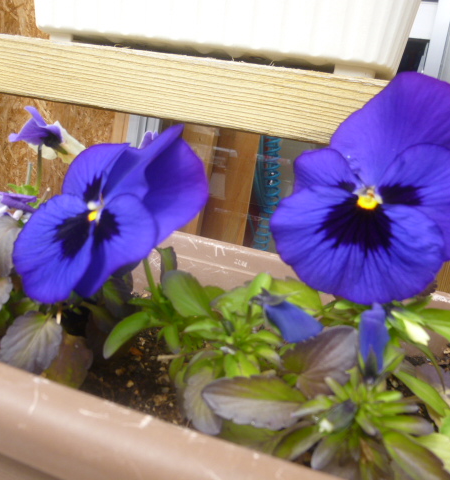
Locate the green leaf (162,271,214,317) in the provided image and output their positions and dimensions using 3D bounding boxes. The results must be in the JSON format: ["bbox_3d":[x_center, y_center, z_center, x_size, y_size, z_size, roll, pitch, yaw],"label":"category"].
[{"bbox_3d":[-0.017,0.025,0.215,0.018,0.028,0.008,-25,-12,-13],"label":"green leaf"}]

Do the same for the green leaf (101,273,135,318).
[{"bbox_3d":[-0.052,0.026,0.225,0.016,0.022,0.009,-3,-12,-13],"label":"green leaf"}]

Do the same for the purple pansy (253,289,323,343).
[{"bbox_3d":[0.026,0.031,0.190,0.028,0.017,0.015,31,20,27],"label":"purple pansy"}]

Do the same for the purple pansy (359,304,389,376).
[{"bbox_3d":[0.053,0.036,0.165,0.011,0.025,0.011,0,6,0],"label":"purple pansy"}]

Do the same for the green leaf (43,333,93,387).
[{"bbox_3d":[-0.057,0.044,0.168,0.019,0.021,0.008,-4,-18,-7],"label":"green leaf"}]

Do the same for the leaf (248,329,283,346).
[{"bbox_3d":[0.017,0.041,0.195,0.009,0.007,0.012,-2,17,-40],"label":"leaf"}]

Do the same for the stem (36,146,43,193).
[{"bbox_3d":[-0.112,-0.043,0.280,0.003,0.028,0.003,9,10,0],"label":"stem"}]

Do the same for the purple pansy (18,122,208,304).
[{"bbox_3d":[-0.048,-0.011,0.193,0.073,0.068,0.036,22,9,23],"label":"purple pansy"}]

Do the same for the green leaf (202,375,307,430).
[{"bbox_3d":[0.010,0.055,0.156,0.036,0.009,0.022,3,41,-6],"label":"green leaf"}]

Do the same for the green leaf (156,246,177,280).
[{"bbox_3d":[-0.034,0.013,0.265,0.012,0.020,0.008,2,6,18],"label":"green leaf"}]

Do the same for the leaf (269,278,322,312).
[{"bbox_3d":[0.034,0.026,0.220,0.027,0.007,0.019,22,56,6],"label":"leaf"}]

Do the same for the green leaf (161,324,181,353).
[{"bbox_3d":[-0.023,0.043,0.200,0.008,0.013,0.004,-11,-25,-5],"label":"green leaf"}]

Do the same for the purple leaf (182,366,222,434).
[{"bbox_3d":[-0.008,0.056,0.162,0.016,0.027,0.007,-12,-31,14],"label":"purple leaf"}]

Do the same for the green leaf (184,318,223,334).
[{"bbox_3d":[-0.009,0.036,0.195,0.018,0.005,0.010,-6,37,-6],"label":"green leaf"}]

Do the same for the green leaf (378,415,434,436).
[{"bbox_3d":[0.060,0.062,0.154,0.019,0.005,0.009,6,37,6],"label":"green leaf"}]

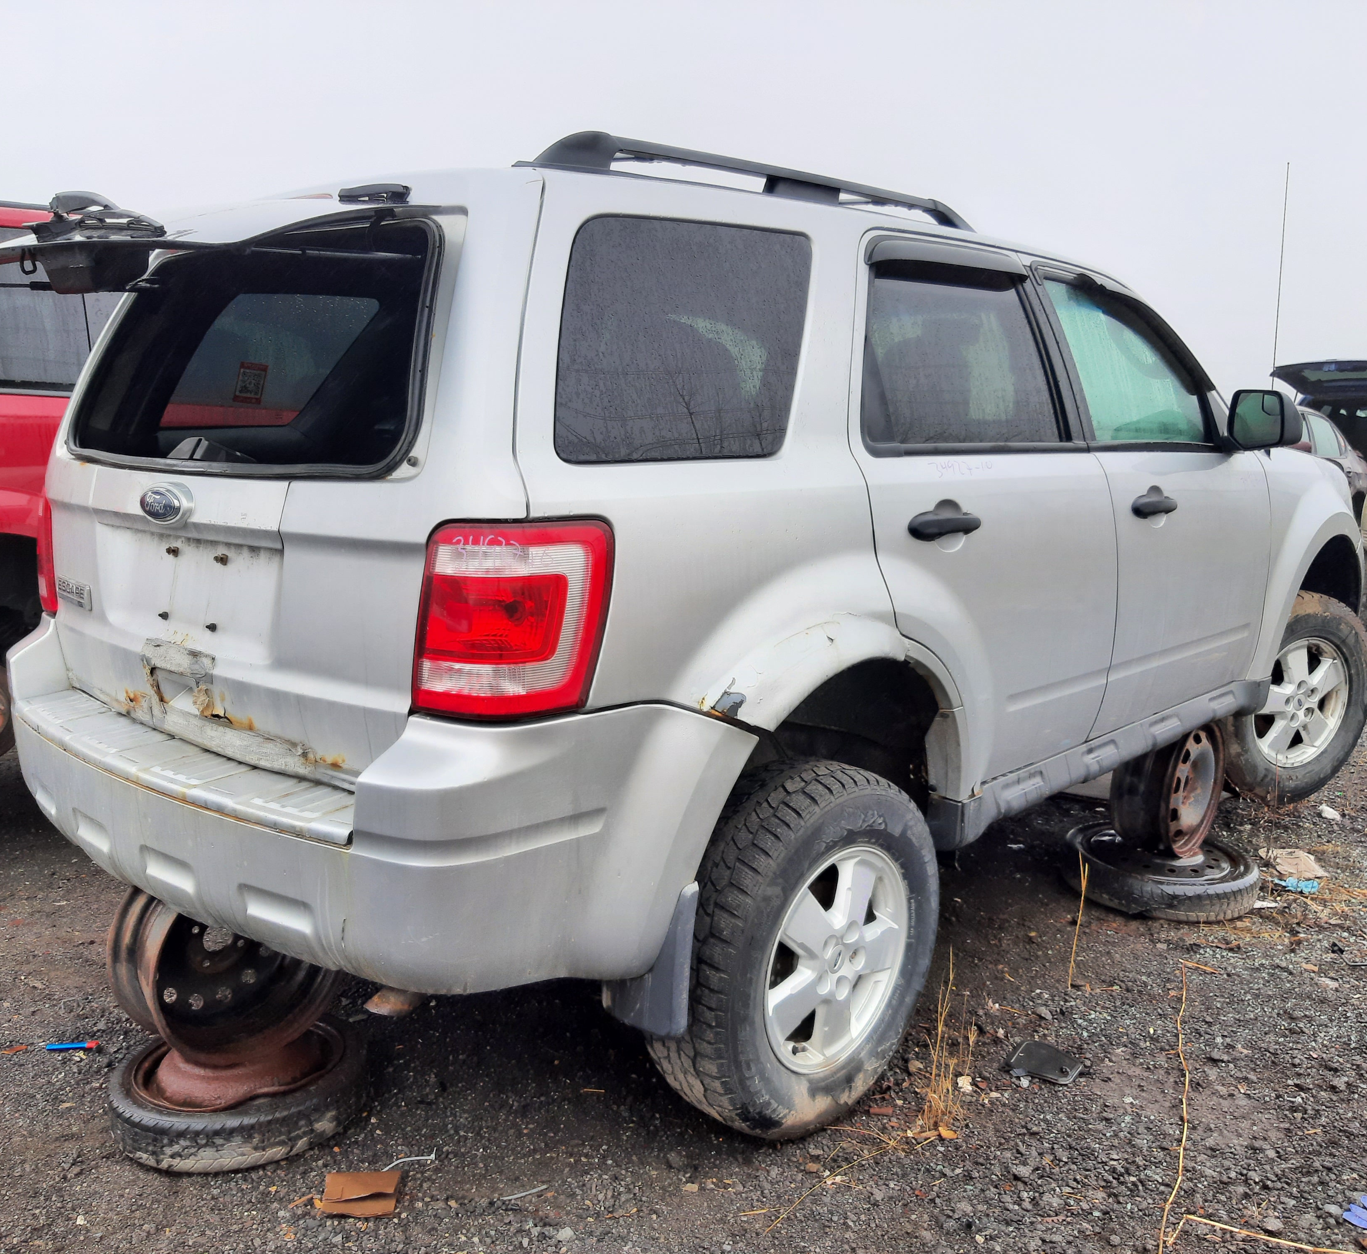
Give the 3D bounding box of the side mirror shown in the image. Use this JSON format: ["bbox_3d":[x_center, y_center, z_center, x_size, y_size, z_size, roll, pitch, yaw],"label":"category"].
[{"bbox_3d":[1.586,-0.561,3.417,0.205,0.185,0.135,9,13,42],"label":"side mirror"}]

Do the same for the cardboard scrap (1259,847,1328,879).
[{"bbox_3d":[1.963,0.743,3.990,0.180,0.030,0.250,0,10,2],"label":"cardboard scrap"}]

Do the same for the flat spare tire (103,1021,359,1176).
[{"bbox_3d":[-0.908,0.938,2.577,0.505,0.115,0.505,0,10,0],"label":"flat spare tire"}]

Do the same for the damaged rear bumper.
[{"bbox_3d":[-0.744,0.240,2.418,1.770,0.460,0.660,9,13,42],"label":"damaged rear bumper"}]

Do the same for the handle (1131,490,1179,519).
[{"bbox_3d":[1.176,-0.306,3.128,0.055,0.065,0.220,9,12,43],"label":"handle"}]

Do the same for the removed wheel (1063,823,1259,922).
[{"bbox_3d":[1.425,0.737,3.770,0.555,0.125,0.555,0,10,0],"label":"removed wheel"}]

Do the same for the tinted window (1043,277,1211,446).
[{"bbox_3d":[1.135,-0.660,3.190,0.040,0.420,0.760,-15,-4,44],"label":"tinted window"}]

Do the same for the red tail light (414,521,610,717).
[{"bbox_3d":[-0.247,-0.017,1.791,0.225,0.290,0.235,9,13,42],"label":"red tail light"}]

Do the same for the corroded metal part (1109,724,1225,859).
[{"bbox_3d":[1.503,0.481,3.893,0.415,0.415,0.175,-8,13,-43],"label":"corroded metal part"}]

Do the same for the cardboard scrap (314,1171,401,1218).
[{"bbox_3d":[-0.591,1.036,2.301,0.142,0.030,0.128,-1,9,-7],"label":"cardboard scrap"}]

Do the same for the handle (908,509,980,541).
[{"bbox_3d":[0.510,-0.199,2.438,0.055,0.065,0.220,9,12,43],"label":"handle"}]

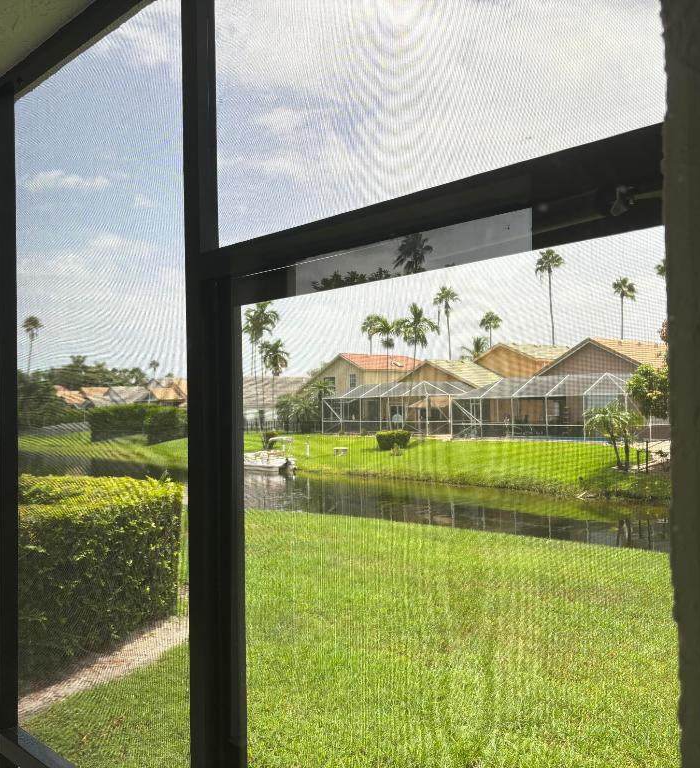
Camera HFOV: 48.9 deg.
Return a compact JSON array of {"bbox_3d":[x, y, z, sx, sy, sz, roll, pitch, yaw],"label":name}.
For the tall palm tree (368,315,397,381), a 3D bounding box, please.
[{"bbox_3d":[2.086,-0.363,46.500,1.900,7.680,1.900,-1,-2,0],"label":"tall palm tree"}]

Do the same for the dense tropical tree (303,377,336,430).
[{"bbox_3d":[-2.379,1.580,60.000,2.700,4.330,2.700,-1,-2,0],"label":"dense tropical tree"}]

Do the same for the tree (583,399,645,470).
[{"bbox_3d":[10.764,2.096,31.300,2.450,2.850,2.400,-1,-2,0],"label":"tree"}]

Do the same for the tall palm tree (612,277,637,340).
[{"bbox_3d":[34.263,-4.581,96.000,3.000,17.680,3.000,-1,-2,0],"label":"tall palm tree"}]

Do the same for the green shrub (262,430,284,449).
[{"bbox_3d":[-5.073,3.680,51.000,1.450,1.190,1.400,-1,-2,0],"label":"green shrub"}]

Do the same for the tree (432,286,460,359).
[{"bbox_3d":[12.232,-3.885,98.000,3.300,17.080,3.300,-1,-2,0],"label":"tree"}]

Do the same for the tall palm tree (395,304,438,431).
[{"bbox_3d":[3.960,-0.605,46.500,2.700,8.400,2.700,-1,-2,0],"label":"tall palm tree"}]

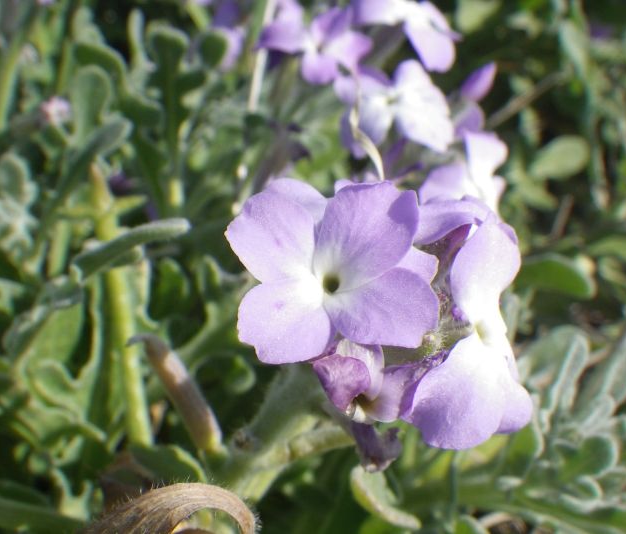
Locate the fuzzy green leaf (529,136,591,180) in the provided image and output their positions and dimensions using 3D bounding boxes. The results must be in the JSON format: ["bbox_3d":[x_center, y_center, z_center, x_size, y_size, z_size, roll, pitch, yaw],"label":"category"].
[{"bbox_3d":[0.086,-0.038,0.300,0.021,0.015,0.008,5,30,-3],"label":"fuzzy green leaf"}]

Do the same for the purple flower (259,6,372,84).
[{"bbox_3d":[0.001,-0.061,0.235,0.031,0.022,0.016,0,30,0],"label":"purple flower"}]

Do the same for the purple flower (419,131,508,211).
[{"bbox_3d":[0.036,-0.022,0.200,0.023,0.021,0.015,-17,29,-34],"label":"purple flower"}]

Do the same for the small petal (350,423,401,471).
[{"bbox_3d":[0.011,0.031,0.148,0.008,0.008,0.007,-5,18,-17],"label":"small petal"}]

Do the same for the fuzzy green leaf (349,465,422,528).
[{"bbox_3d":[0.014,0.046,0.172,0.007,0.016,0.007,-43,12,-1],"label":"fuzzy green leaf"}]

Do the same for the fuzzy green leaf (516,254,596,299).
[{"bbox_3d":[0.068,0.002,0.245,0.027,0.012,0.009,6,24,-9],"label":"fuzzy green leaf"}]

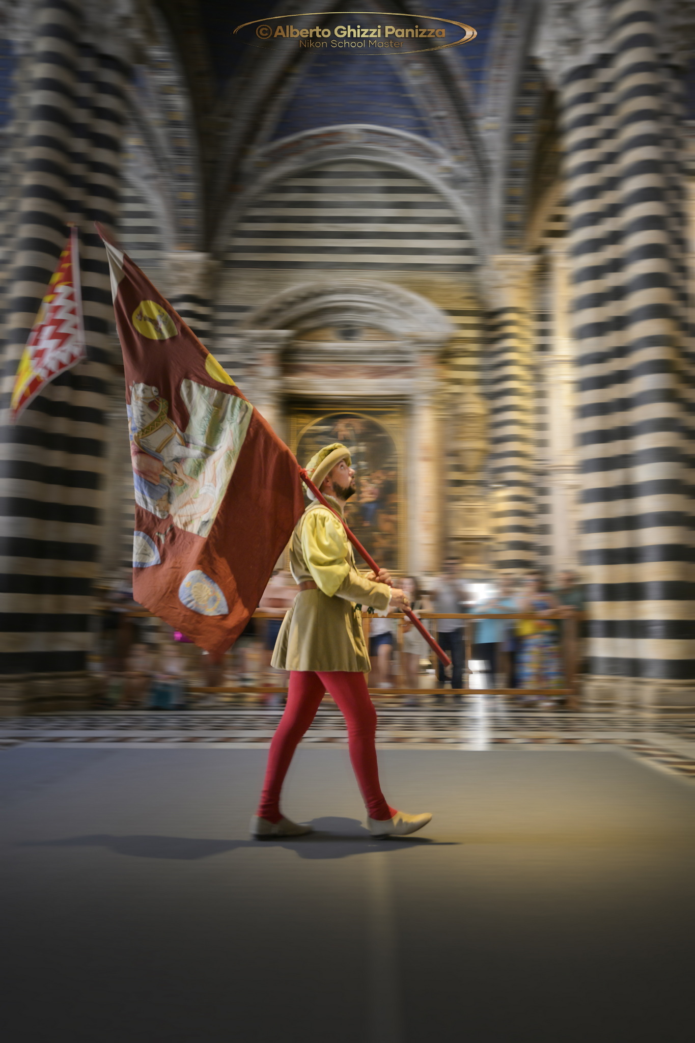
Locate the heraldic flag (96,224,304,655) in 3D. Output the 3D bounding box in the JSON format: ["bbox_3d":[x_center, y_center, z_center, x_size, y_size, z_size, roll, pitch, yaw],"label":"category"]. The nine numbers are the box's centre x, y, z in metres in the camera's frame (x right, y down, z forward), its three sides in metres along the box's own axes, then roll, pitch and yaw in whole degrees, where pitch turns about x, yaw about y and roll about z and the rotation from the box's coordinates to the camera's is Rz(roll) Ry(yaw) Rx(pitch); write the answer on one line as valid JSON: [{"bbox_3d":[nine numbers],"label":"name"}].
[{"bbox_3d":[-0.696,-0.431,3.164,1.020,2.030,0.320,1,-8,0],"label":"heraldic flag"}]

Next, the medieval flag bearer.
[{"bbox_3d":[-0.020,0.504,3.191,0.810,1.780,0.580,1,-8,-2],"label":"medieval flag bearer"}]

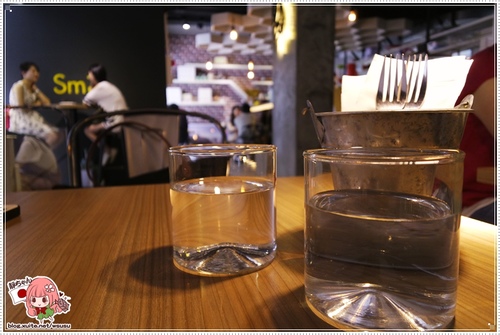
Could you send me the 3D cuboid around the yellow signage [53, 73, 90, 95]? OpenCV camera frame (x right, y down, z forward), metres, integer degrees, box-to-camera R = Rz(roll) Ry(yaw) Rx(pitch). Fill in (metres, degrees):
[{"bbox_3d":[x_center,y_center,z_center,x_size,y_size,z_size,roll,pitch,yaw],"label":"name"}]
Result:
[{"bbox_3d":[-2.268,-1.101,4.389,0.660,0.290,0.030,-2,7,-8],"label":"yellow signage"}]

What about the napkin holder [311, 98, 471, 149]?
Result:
[{"bbox_3d":[0.146,-0.006,0.347,0.165,0.125,0.105,-1,7,0],"label":"napkin holder"}]

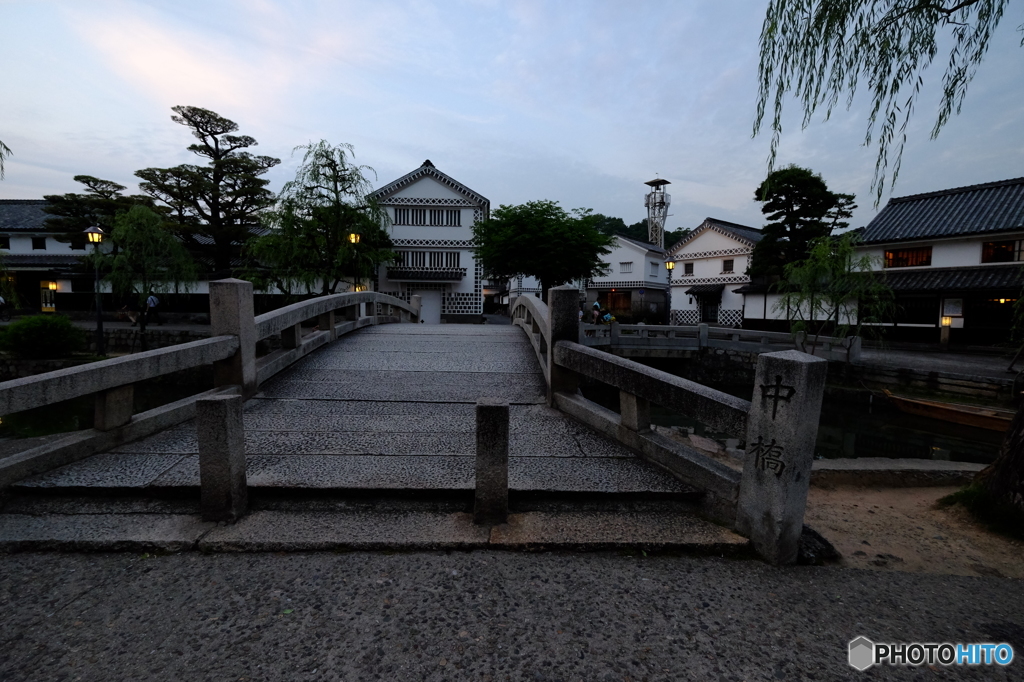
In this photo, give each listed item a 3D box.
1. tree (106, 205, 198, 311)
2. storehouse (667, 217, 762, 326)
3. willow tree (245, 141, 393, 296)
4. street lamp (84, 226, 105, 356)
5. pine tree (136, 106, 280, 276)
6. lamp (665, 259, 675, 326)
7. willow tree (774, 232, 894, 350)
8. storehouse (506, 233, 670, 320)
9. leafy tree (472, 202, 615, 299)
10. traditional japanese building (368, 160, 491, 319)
[{"bbox_3d":[-14.040,-2.385,16.678,2.950,5.780,2.800,-3,6,-40],"label":"tree"},{"bbox_3d":[16.968,-4.626,30.454,10.500,7.110,6.300,-2,5,-33],"label":"storehouse"},{"bbox_3d":[-8.825,-4.833,19.690,6.300,8.560,5.800,-1,5,-24],"label":"willow tree"},{"bbox_3d":[-16.022,-1.924,16.516,0.580,4.930,0.580,-4,6,-44],"label":"street lamp"},{"bbox_3d":[-18.965,-7.857,26.785,7.800,13.220,7.400,-2,5,-35],"label":"pine tree"},{"bbox_3d":[7.495,-2.180,20.384,0.550,3.580,0.550,2,5,20],"label":"lamp"},{"bbox_3d":[6.942,-0.735,9.264,2.200,3.190,2.100,4,6,37],"label":"willow tree"},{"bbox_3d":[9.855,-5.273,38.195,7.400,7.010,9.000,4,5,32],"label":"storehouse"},{"bbox_3d":[1.375,-3.238,18.802,6.000,5.780,5.600,1,5,4],"label":"leafy tree"},{"bbox_3d":[-4.861,-5.793,28.889,7.000,9.130,10.500,1,5,-3],"label":"traditional japanese building"}]

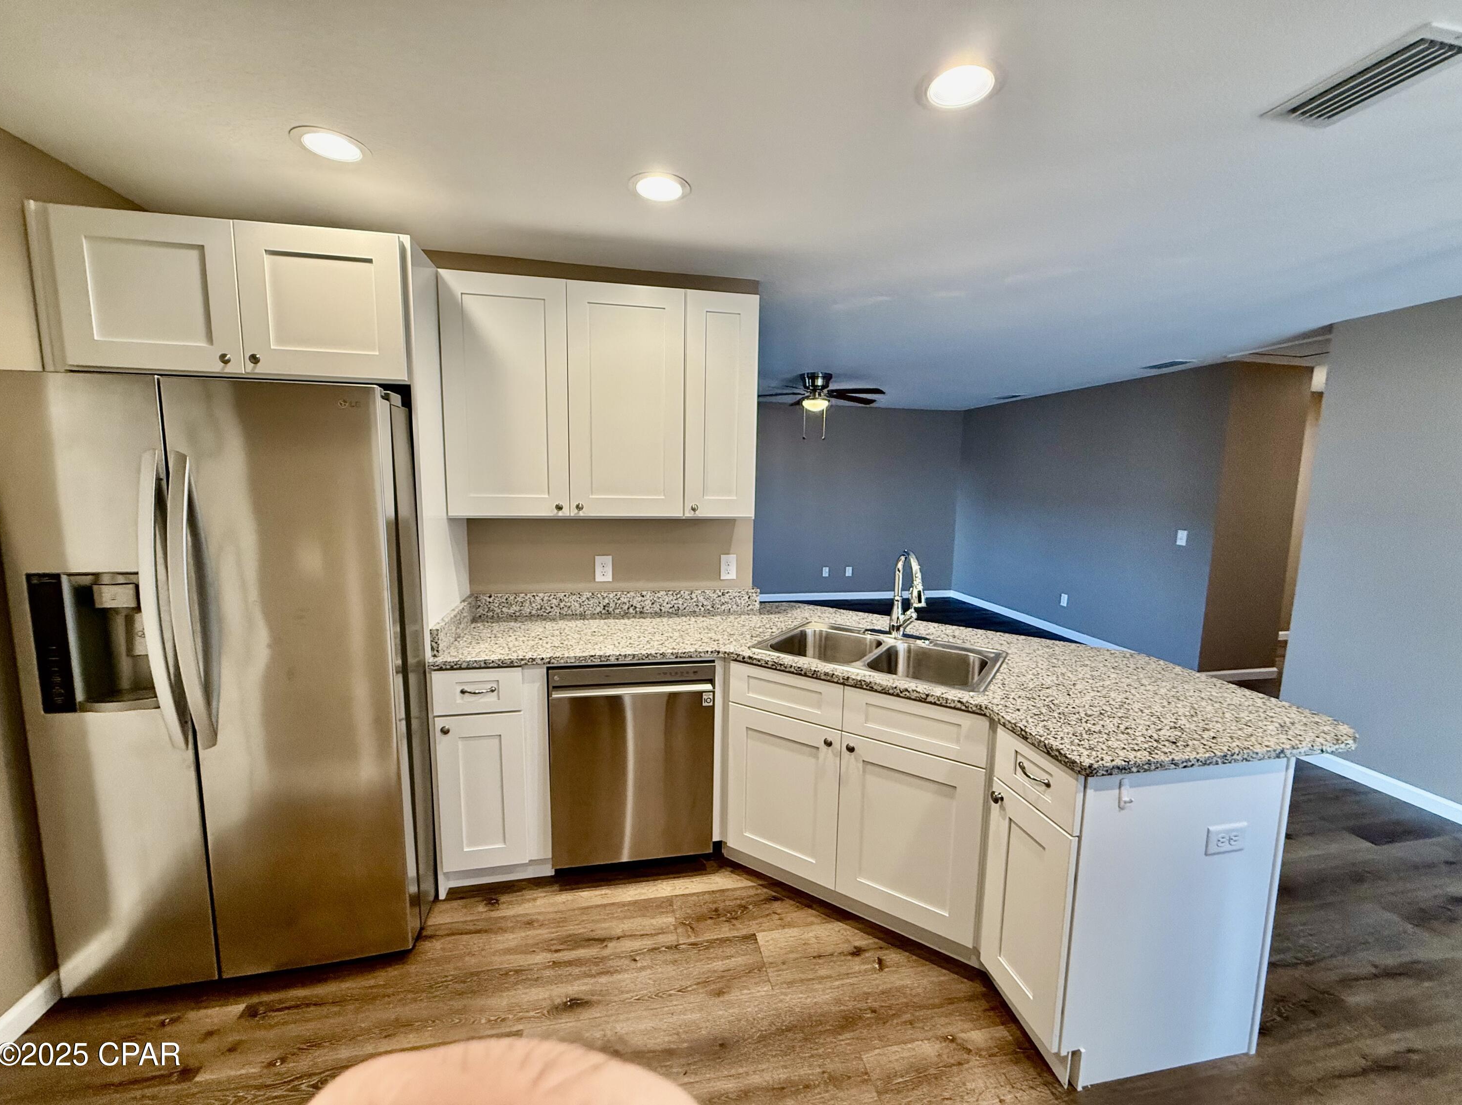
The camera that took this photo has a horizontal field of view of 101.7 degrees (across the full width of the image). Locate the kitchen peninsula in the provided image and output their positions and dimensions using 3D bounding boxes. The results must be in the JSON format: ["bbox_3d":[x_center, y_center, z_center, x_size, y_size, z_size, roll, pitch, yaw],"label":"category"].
[{"bbox_3d":[0.270,0.772,2.258,2.645,1.000,1.845,-1,7,-11],"label":"kitchen peninsula"}]

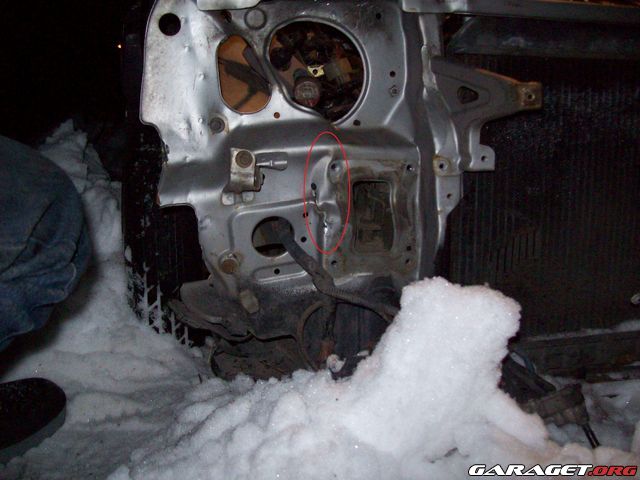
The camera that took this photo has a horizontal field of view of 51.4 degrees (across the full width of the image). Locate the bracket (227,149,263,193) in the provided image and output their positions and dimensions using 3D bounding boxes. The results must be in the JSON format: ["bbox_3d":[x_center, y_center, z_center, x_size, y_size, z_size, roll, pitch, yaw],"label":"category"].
[{"bbox_3d":[-0.099,-0.089,0.870,0.044,0.058,0.035,1,8,5],"label":"bracket"}]

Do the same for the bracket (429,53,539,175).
[{"bbox_3d":[0.214,-0.162,0.860,0.145,0.150,0.050,0,8,-5],"label":"bracket"}]

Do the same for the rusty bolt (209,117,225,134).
[{"bbox_3d":[-0.136,-0.150,0.870,0.021,0.021,0.014,1,7,0],"label":"rusty bolt"}]

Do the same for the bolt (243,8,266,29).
[{"bbox_3d":[-0.082,-0.282,0.850,0.027,0.027,0.015,1,7,0],"label":"bolt"}]

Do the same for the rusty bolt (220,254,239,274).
[{"bbox_3d":[-0.121,0.033,0.890,0.024,0.024,0.015,1,7,0],"label":"rusty bolt"}]

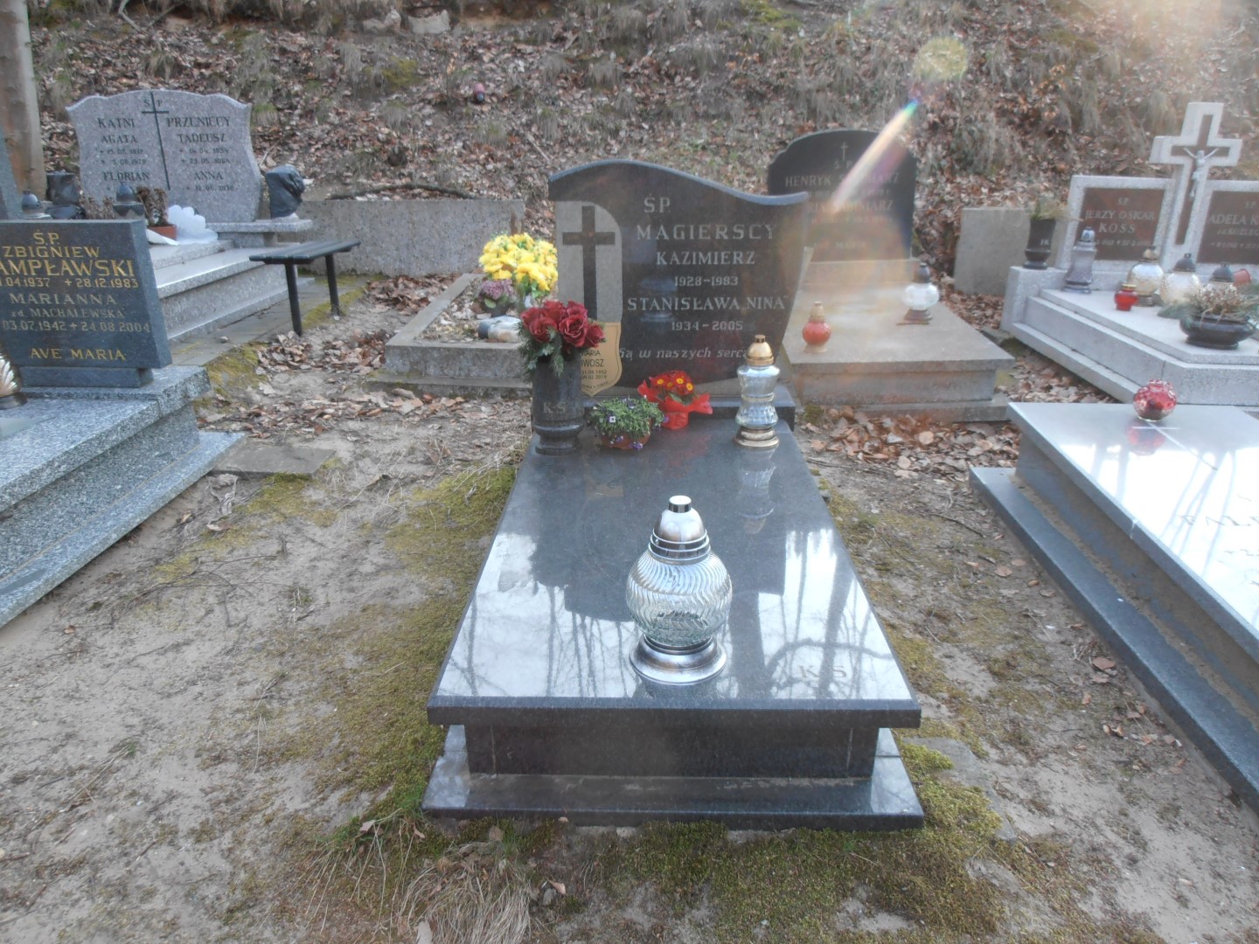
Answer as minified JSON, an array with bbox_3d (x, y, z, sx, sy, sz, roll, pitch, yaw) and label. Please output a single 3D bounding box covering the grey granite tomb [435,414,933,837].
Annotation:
[{"bbox_3d":[0.103,0.234,2.421,0.950,0.250,1.723,0,22,2],"label":"grey granite tomb"}]

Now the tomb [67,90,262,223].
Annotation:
[{"bbox_3d":[-3.169,-2.160,6.002,1.240,0.852,0.120,0,22,2],"label":"tomb"}]

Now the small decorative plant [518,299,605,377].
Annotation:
[{"bbox_3d":[-0.207,-0.411,2.689,0.255,0.234,0.220,0,22,2],"label":"small decorative plant"}]

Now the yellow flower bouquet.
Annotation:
[{"bbox_3d":[-0.599,-1.114,4.743,0.428,0.353,0.363,0,23,2],"label":"yellow flower bouquet"}]

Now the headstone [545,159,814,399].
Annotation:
[{"bbox_3d":[0.165,-0.656,3.036,0.847,0.803,0.100,0,23,2],"label":"headstone"}]

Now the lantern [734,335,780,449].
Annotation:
[{"bbox_3d":[0.410,-0.271,2.851,0.142,0.362,0.142,0,22,2],"label":"lantern"}]

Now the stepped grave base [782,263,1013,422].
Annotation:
[{"bbox_3d":[1.202,-0.788,4.641,0.980,0.410,1.980,0,22,2],"label":"stepped grave base"}]

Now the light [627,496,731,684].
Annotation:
[{"bbox_3d":[0.099,0.209,1.676,0.203,0.345,0.203,0,23,2],"label":"light"}]

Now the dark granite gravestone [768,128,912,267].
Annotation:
[{"bbox_3d":[1.230,-1.616,5.130,0.849,0.740,0.100,-2,23,2],"label":"dark granite gravestone"}]

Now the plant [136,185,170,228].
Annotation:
[{"bbox_3d":[-3.180,-1.755,5.831,0.210,0.305,0.200,0,22,2],"label":"plant"}]

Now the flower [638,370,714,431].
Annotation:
[{"bbox_3d":[0.159,-0.257,3.032,0.235,0.201,0.200,0,22,2],"label":"flower"}]

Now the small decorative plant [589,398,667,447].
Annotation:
[{"bbox_3d":[-0.009,-0.164,2.851,0.243,0.131,0.194,0,23,2],"label":"small decorative plant"}]

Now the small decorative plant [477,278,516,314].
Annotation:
[{"bbox_3d":[-0.780,-1.034,5.113,0.221,0.205,0.210,0,23,2],"label":"small decorative plant"}]

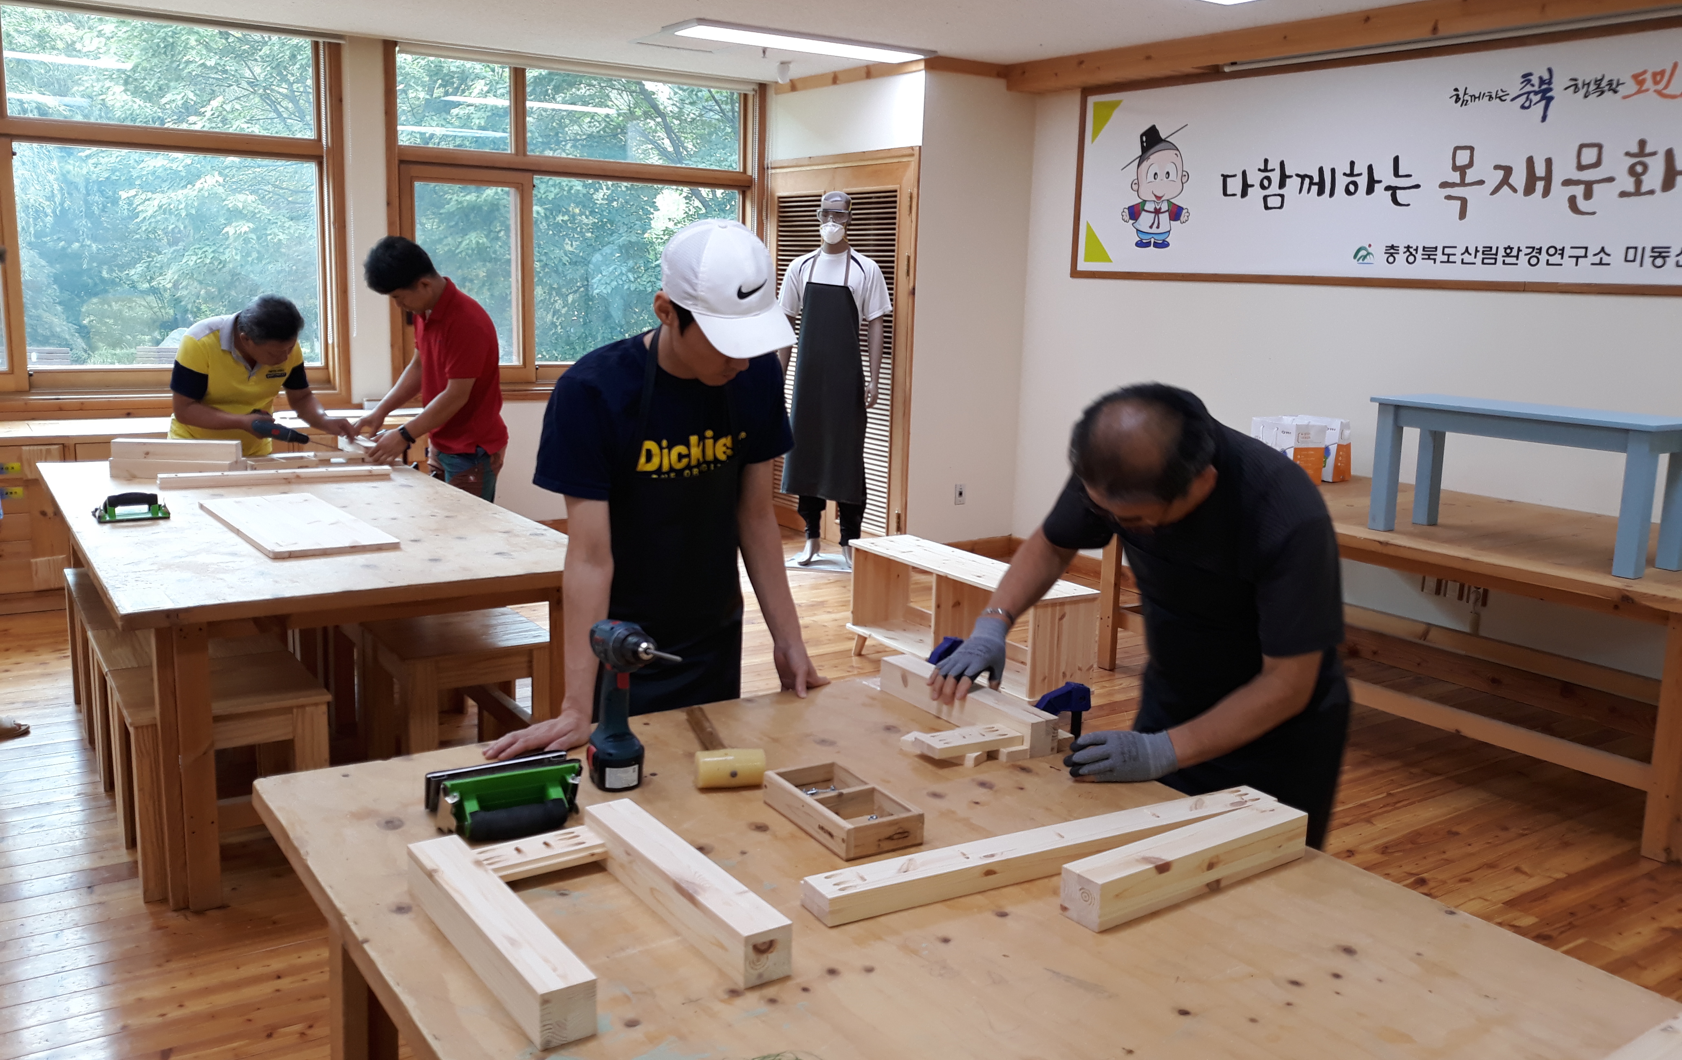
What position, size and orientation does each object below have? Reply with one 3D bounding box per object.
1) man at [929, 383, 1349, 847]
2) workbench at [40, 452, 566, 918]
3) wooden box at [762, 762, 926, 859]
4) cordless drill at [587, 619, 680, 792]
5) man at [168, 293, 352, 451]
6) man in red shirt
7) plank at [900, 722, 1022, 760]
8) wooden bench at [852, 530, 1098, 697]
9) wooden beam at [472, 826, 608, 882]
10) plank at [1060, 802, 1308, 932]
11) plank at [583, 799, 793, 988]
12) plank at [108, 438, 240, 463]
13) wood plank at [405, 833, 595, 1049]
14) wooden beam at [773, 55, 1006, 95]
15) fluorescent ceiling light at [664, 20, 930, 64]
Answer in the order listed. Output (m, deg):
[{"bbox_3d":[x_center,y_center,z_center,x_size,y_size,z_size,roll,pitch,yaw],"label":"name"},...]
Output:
[{"bbox_3d":[0.529,0.405,2.249,0.580,1.310,0.630,-3,12,-21],"label":"man"},{"bbox_3d":[-1.750,0.274,4.196,1.205,0.711,2.440,-5,13,-34],"label":"workbench"},{"bbox_3d":[0.001,0.392,1.853,0.121,0.043,0.228,-5,13,-32],"label":"wooden box"},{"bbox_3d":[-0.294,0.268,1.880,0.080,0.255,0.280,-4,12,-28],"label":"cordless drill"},{"bbox_3d":[-2.322,-0.261,5.223,0.550,1.340,0.660,-6,13,-35],"label":"man"},{"bbox_3d":[-1.647,-0.367,5.267,0.600,1.580,0.500,-5,13,-34],"label":"man in red shirt"},{"bbox_3d":[0.208,0.342,2.125,0.162,0.019,0.059,-4,13,-27],"label":"plank"},{"bbox_3d":[0.446,0.342,4.749,0.290,0.445,1.040,-6,14,-35],"label":"wooden bench"},{"bbox_3d":[-0.391,0.417,1.671,0.171,0.019,0.062,-6,14,-35],"label":"wooden beam"},{"bbox_3d":[0.454,0.430,1.702,0.401,0.062,0.061,-6,14,-35],"label":"plank"},{"bbox_3d":[-0.194,0.427,1.579,0.060,0.061,0.402,-6,13,-35],"label":"plank"},{"bbox_3d":[-2.316,-0.278,4.578,0.404,0.060,0.060,0,11,-10],"label":"plank"},{"bbox_3d":[-0.384,0.444,1.452,0.060,0.061,0.399,-6,13,-35],"label":"wood plank"},{"bbox_3d":[0.225,-2.633,7.724,0.532,0.085,1.658,-6,14,-35],"label":"wooden beam"},{"bbox_3d":[-0.181,-2.428,6.577,1.388,0.055,0.352,-6,14,-35],"label":"fluorescent ceiling light"}]

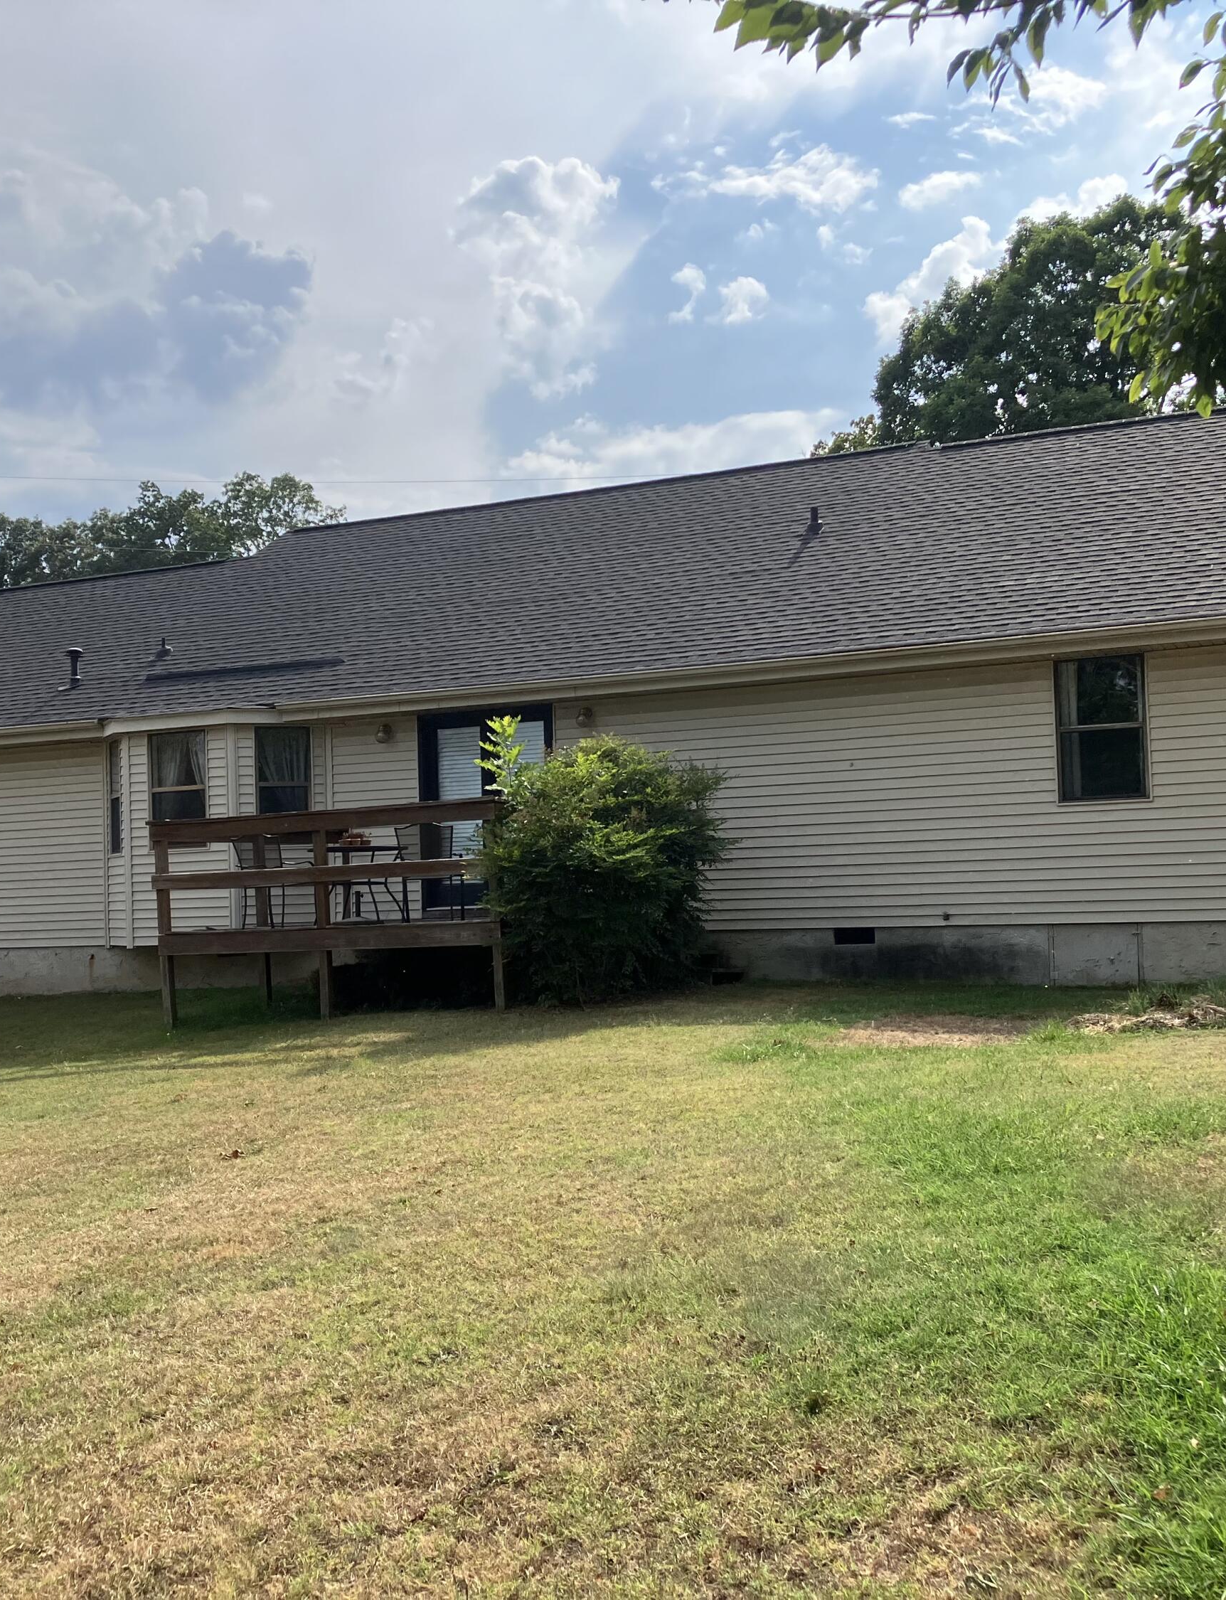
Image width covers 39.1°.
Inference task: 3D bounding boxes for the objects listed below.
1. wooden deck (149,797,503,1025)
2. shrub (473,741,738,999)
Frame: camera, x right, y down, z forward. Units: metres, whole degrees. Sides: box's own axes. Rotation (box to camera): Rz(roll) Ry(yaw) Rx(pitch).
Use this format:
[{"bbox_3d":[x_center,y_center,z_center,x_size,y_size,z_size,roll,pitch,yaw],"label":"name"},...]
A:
[{"bbox_3d":[-2.049,1.123,16.759,3.720,1.940,3.100,-3,-3,25],"label":"wooden deck"},{"bbox_3d":[-0.051,0.620,15.100,2.200,2.400,2.100,-2,-3,0],"label":"shrub"}]

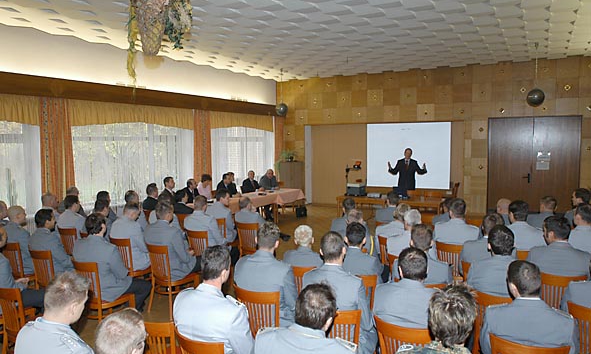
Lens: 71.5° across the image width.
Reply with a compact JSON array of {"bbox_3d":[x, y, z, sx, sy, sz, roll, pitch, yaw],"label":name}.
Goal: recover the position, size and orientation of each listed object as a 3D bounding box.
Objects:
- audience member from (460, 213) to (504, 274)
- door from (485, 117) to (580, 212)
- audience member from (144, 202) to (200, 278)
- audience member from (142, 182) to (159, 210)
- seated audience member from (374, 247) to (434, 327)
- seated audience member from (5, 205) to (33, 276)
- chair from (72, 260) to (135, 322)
[{"bbox_3d":[1.996,1.018,4.123,0.530,1.350,0.800,3,6,31],"label":"audience member"},{"bbox_3d":[5.379,-0.099,9.371,1.813,2.507,0.100,3,6,30],"label":"door"},{"bbox_3d":[-1.383,0.924,4.980,0.540,1.320,0.820,3,6,40],"label":"audience member"},{"bbox_3d":[-2.246,0.771,7.201,0.530,1.340,0.800,3,6,32],"label":"audience member"},{"bbox_3d":[0.840,1.082,2.899,0.520,1.290,0.820,1,5,22],"label":"seated audience member"},{"bbox_3d":[-3.235,0.948,5.131,0.520,1.250,0.760,3,6,30],"label":"seated audience member"},{"bbox_3d":[-1.919,1.213,4.211,0.450,0.870,0.500,3,6,30],"label":"chair"}]

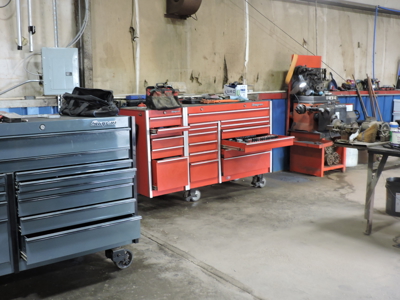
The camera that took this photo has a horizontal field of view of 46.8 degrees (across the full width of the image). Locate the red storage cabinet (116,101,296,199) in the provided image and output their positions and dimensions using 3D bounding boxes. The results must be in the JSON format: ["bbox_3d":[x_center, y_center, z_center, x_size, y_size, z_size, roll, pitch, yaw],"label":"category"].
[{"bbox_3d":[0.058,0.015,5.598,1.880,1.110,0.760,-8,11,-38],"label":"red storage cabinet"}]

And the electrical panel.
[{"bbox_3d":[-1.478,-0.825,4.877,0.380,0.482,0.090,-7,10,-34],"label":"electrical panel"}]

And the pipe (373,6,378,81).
[{"bbox_3d":[3.150,-1.898,8.281,0.035,1.292,0.035,-4,8,-39],"label":"pipe"}]

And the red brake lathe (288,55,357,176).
[{"bbox_3d":[1.858,-0.542,6.912,0.870,1.730,0.730,-8,11,-38],"label":"red brake lathe"}]

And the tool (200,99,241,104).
[{"bbox_3d":[0.247,-0.611,5.763,0.600,0.050,0.120,-8,11,-38],"label":"tool"}]

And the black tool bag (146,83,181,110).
[{"bbox_3d":[-0.392,-0.585,5.004,0.360,0.275,0.210,-8,11,-38],"label":"black tool bag"}]

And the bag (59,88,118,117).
[{"bbox_3d":[-0.887,-0.386,3.671,0.420,0.215,0.260,5,10,36],"label":"bag"}]

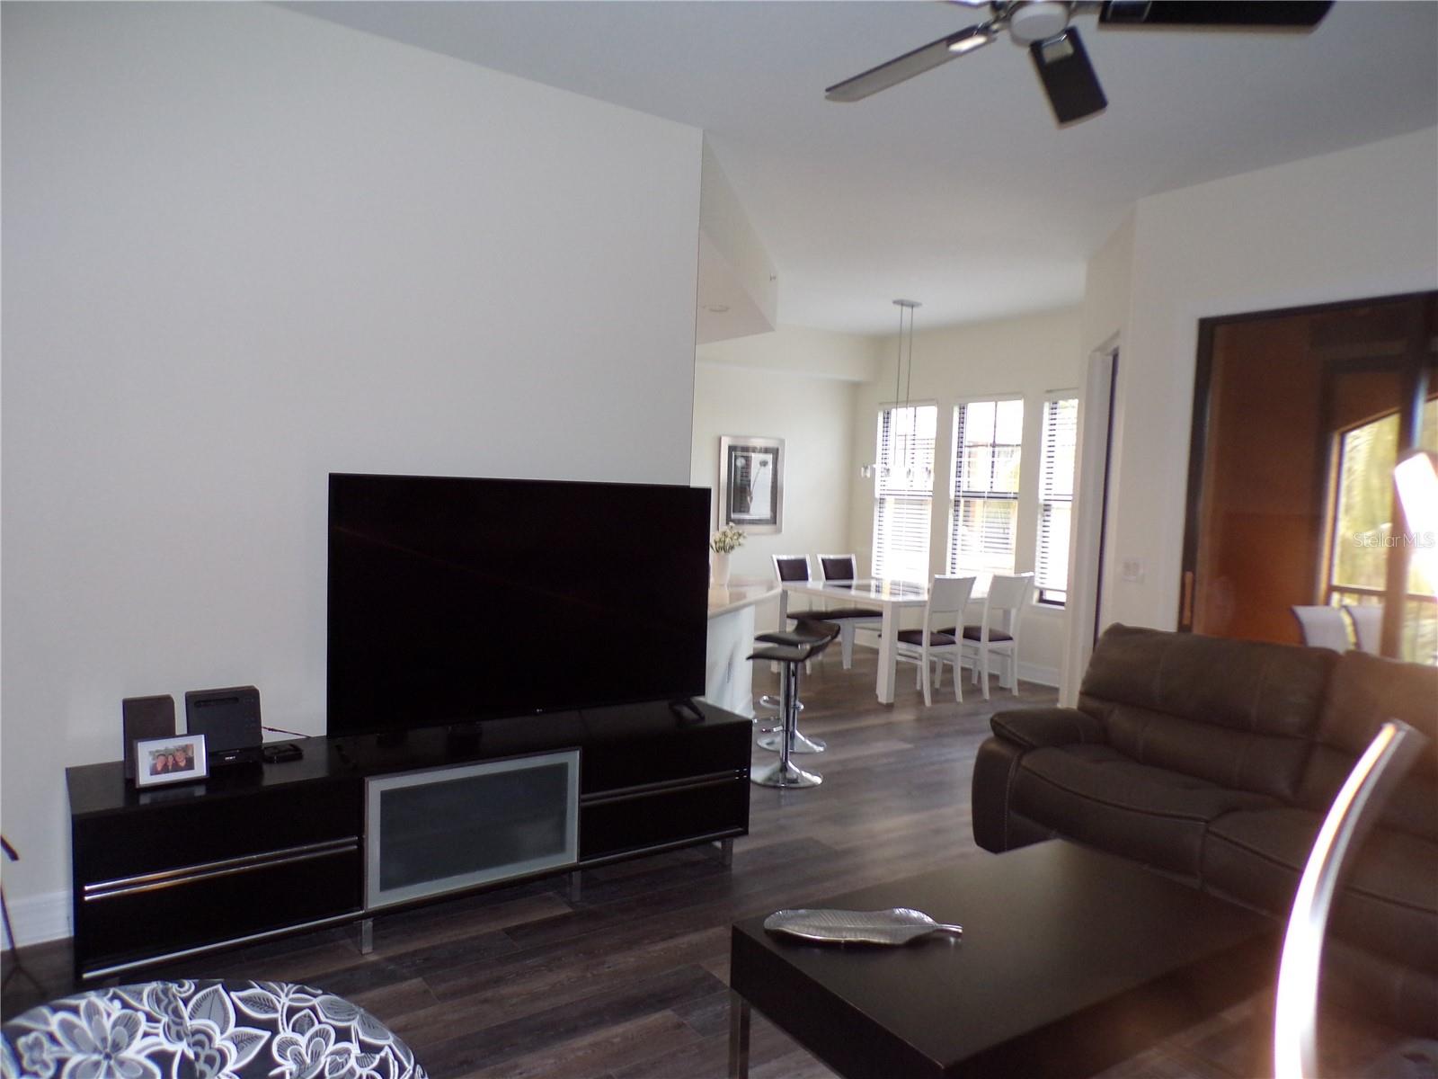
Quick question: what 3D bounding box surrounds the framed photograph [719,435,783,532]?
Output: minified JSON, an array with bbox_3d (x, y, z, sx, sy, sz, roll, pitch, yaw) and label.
[{"bbox_3d":[0.340,-0.510,9.577,0.745,0.914,0.035,0,3,-34],"label":"framed photograph"}]

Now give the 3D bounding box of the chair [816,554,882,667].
[{"bbox_3d":[1.223,0.639,9.050,0.487,0.944,0.566,0,3,-34],"label":"chair"}]

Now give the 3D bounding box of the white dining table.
[{"bbox_3d":[1.438,0.780,8.235,1.431,0.755,1.431,0,3,-34],"label":"white dining table"}]

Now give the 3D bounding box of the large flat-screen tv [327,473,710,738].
[{"bbox_3d":[-0.670,0.254,3.732,1.530,0.939,0.248,0,3,-36],"label":"large flat-screen tv"}]

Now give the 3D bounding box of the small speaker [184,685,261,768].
[{"bbox_3d":[-1.588,0.600,3.197,0.215,0.242,0.109,0,3,-36],"label":"small speaker"}]

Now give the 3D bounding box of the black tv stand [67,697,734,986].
[{"bbox_3d":[-0.967,1.014,3.595,2.325,0.584,0.522,0,3,-36],"label":"black tv stand"}]

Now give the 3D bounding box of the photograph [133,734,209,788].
[{"bbox_3d":[-1.645,0.659,3.005,0.191,0.141,0.045,0,-7,-36],"label":"photograph"}]

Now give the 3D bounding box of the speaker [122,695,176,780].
[{"bbox_3d":[-1.766,0.603,3.081,0.134,0.236,0.099,0,3,-36],"label":"speaker"}]

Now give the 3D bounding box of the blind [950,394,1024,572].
[{"bbox_3d":[2.349,-0.415,8.854,0.060,1.669,0.785,0,3,-34],"label":"blind"}]

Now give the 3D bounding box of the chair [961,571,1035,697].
[{"bbox_3d":[2.071,0.728,7.768,0.487,0.944,0.566,0,3,-34],"label":"chair"}]

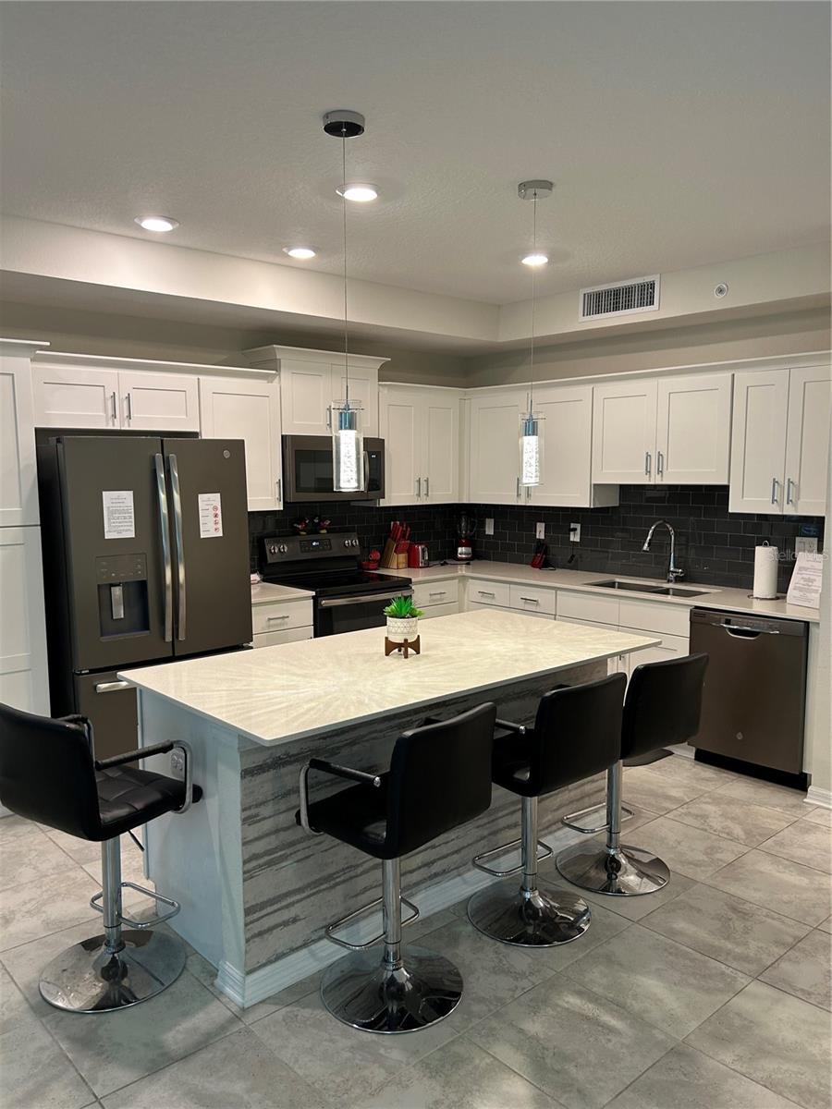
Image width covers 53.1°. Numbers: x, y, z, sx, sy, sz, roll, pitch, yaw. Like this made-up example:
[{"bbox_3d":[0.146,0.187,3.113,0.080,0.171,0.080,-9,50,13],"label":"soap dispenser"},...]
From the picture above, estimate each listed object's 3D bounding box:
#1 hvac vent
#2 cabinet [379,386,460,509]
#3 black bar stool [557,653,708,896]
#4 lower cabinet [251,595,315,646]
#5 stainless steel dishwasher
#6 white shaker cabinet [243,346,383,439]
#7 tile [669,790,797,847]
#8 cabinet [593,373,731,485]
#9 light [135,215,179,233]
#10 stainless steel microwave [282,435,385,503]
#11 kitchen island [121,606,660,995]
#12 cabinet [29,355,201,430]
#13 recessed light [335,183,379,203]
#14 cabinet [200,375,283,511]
[{"bbox_3d":[1.216,-1.538,5.018,0.025,0.199,0.567,-5,8,-42],"label":"hvac vent"},{"bbox_3d":[-0.066,-0.761,5.974,0.767,0.812,0.340,-5,8,-41],"label":"cabinet"},{"bbox_3d":[0.820,0.838,3.371,0.480,0.935,0.500,-4,7,-34],"label":"black bar stool"},{"bbox_3d":[-0.988,0.693,5.094,0.465,0.885,0.630,-5,8,-41],"label":"lower cabinet"},{"bbox_3d":[1.911,0.701,4.514,0.610,0.808,0.608,-5,8,-42],"label":"stainless steel dishwasher"},{"bbox_3d":[-0.620,-1.018,5.428,0.860,0.513,0.385,-5,8,-41],"label":"white shaker cabinet"},{"bbox_3d":[1.493,1.251,3.937,0.446,0.011,0.446,-5,8,-41],"label":"tile"},{"bbox_3d":[1.549,-0.734,5.049,0.318,0.613,0.924,-5,8,-42],"label":"cabinet"},{"bbox_3d":[-1.155,-1.467,3.720,0.185,0.026,0.185,-5,8,-41],"label":"light"},{"bbox_3d":[-0.621,-0.557,5.452,0.760,0.398,0.425,-5,8,-42],"label":"stainless steel microwave"},{"bbox_3d":[-0.014,0.854,3.350,1.954,0.914,1.035,-5,8,-41],"label":"kitchen island"},{"bbox_3d":[-1.673,-0.837,4.550,0.925,0.327,0.318,-5,8,-42],"label":"cabinet"},{"bbox_3d":[-0.231,-1.430,3.315,0.185,0.026,0.185,0,6,0],"label":"recessed light"},{"bbox_3d":[-1.126,-0.652,5.060,0.540,0.771,0.318,-5,8,-42],"label":"cabinet"}]

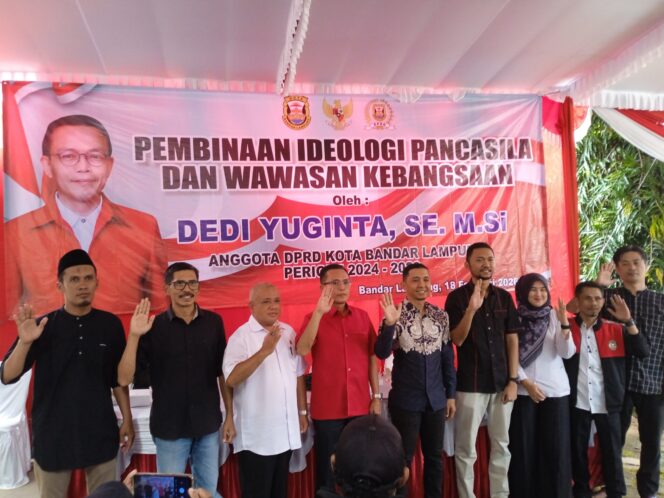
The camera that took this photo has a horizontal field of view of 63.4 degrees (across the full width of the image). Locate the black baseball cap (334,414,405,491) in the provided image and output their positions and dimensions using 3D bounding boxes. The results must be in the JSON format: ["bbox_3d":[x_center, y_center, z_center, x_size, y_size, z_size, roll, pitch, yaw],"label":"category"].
[{"bbox_3d":[0.102,0.513,1.410,0.180,0.155,0.270,-2,9,9],"label":"black baseball cap"}]

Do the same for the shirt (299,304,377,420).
[{"bbox_3d":[0.033,0.681,3.250,0.470,0.690,0.290,-1,-1,-13],"label":"shirt"}]

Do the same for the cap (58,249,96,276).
[{"bbox_3d":[-1.284,0.071,2.710,0.180,0.105,0.245,-1,-14,-40],"label":"cap"}]

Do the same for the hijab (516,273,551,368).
[{"bbox_3d":[1.279,0.454,3.410,0.250,0.590,0.270,-2,-1,-5],"label":"hijab"}]

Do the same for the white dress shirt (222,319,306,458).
[{"bbox_3d":[-0.378,0.759,3.030,0.470,0.760,0.330,-1,-2,-32],"label":"white dress shirt"}]

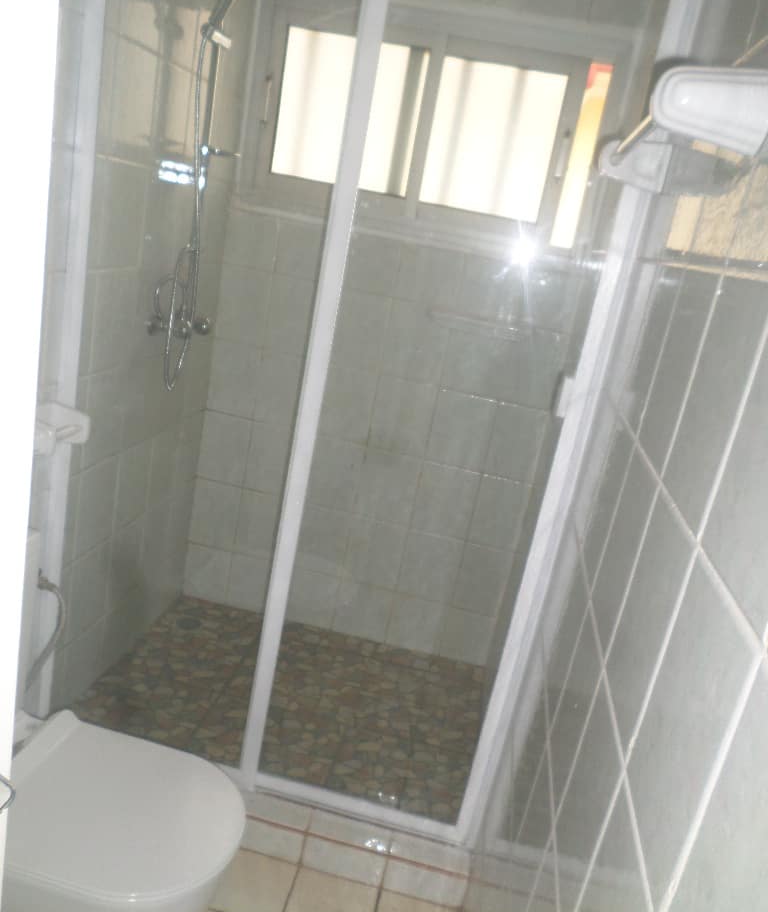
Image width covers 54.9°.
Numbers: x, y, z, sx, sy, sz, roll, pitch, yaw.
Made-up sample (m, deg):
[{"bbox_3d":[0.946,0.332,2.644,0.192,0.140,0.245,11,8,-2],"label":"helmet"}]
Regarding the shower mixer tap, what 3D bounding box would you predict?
[{"bbox_3d":[-0.550,-0.401,2.036,0.100,0.165,0.250,13,17,6],"label":"shower mixer tap"}]

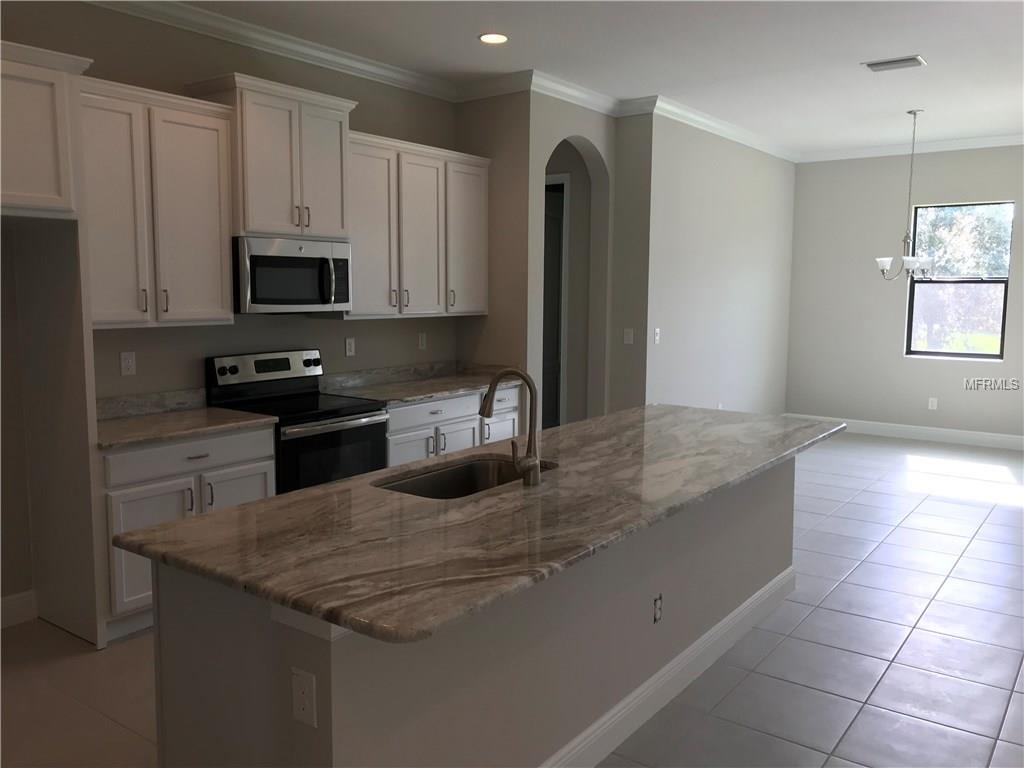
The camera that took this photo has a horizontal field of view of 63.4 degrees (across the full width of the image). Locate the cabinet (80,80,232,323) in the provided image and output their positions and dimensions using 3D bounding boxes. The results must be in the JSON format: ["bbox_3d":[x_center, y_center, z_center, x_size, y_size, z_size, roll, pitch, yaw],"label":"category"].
[{"bbox_3d":[-1.864,-0.846,4.068,0.341,1.123,0.928,5,8,37],"label":"cabinet"}]

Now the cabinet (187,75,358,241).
[{"bbox_3d":[-1.327,-1.219,4.682,0.417,0.803,0.805,5,8,37],"label":"cabinet"}]

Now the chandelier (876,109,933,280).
[{"bbox_3d":[3.304,-1.558,6.874,0.492,1.381,0.492,5,8,37],"label":"chandelier"}]

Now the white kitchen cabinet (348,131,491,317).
[{"bbox_3d":[-0.710,-1.018,5.599,0.341,1.123,1.383,5,8,37],"label":"white kitchen cabinet"}]

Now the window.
[{"bbox_3d":[4.522,-1.032,8.382,0.894,1.532,0.090,5,8,37],"label":"window"}]

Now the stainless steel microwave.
[{"bbox_3d":[-1.335,-0.621,4.760,0.397,0.403,0.765,5,8,37],"label":"stainless steel microwave"}]

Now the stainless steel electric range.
[{"bbox_3d":[-1.213,0.427,4.787,0.673,1.182,0.767,5,8,37],"label":"stainless steel electric range"}]

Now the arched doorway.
[{"bbox_3d":[0.442,-0.536,6.476,0.173,2.721,0.916,5,8,37],"label":"arched doorway"}]

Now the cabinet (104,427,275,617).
[{"bbox_3d":[-1.754,0.627,4.151,0.632,0.825,0.928,5,8,37],"label":"cabinet"}]

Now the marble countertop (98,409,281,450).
[{"bbox_3d":[-1.744,0.201,4.096,0.653,0.033,0.928,5,8,37],"label":"marble countertop"}]

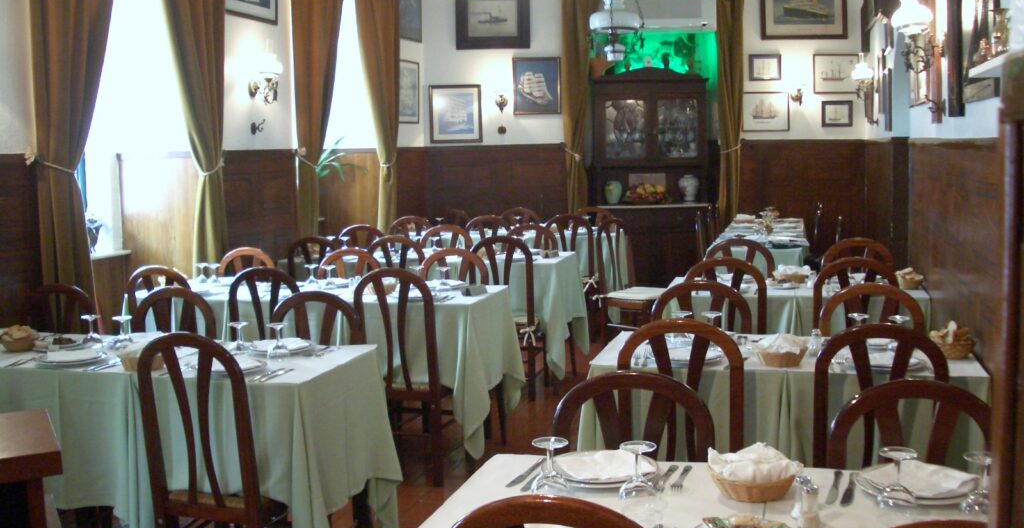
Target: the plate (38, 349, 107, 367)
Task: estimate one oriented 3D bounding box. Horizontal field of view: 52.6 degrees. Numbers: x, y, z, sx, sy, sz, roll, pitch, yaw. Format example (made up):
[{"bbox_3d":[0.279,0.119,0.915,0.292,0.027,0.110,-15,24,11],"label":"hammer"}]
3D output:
[{"bbox_3d":[-1.563,0.335,3.674,0.245,0.030,0.245,-1,6,0],"label":"plate"}]

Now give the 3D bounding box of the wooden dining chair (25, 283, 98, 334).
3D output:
[{"bbox_3d":[-1.947,0.594,4.188,0.425,0.976,0.455,1,7,17],"label":"wooden dining chair"}]

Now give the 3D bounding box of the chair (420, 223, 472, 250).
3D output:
[{"bbox_3d":[-0.501,0.247,6.933,0.430,0.990,0.480,1,7,15],"label":"chair"}]

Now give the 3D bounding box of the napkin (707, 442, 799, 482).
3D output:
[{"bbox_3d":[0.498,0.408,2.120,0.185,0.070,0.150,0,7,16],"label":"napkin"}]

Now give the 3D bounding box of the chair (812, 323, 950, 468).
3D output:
[{"bbox_3d":[1.171,0.639,3.339,0.425,0.976,0.455,1,7,17],"label":"chair"}]

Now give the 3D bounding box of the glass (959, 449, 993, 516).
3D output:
[{"bbox_3d":[0.943,0.432,2.067,0.077,0.115,0.077,1,6,15],"label":"glass"}]

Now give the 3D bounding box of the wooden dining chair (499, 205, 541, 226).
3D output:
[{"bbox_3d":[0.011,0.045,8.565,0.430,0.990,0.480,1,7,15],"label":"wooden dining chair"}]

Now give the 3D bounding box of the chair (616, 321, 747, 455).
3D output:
[{"bbox_3d":[0.577,0.630,3.360,0.415,0.985,0.470,0,7,16],"label":"chair"}]

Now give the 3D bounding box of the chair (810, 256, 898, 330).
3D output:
[{"bbox_3d":[1.683,0.432,5.115,0.450,0.980,0.450,1,6,15],"label":"chair"}]

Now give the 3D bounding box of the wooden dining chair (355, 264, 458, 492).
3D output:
[{"bbox_3d":[-0.478,0.487,4.914,0.425,0.976,0.455,1,7,17],"label":"wooden dining chair"}]

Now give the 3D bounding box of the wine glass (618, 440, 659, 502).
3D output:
[{"bbox_3d":[0.266,0.435,2.172,0.077,0.115,0.077,1,6,15],"label":"wine glass"}]

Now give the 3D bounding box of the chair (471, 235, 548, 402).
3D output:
[{"bbox_3d":[0.021,0.299,6.361,0.420,0.985,0.460,0,7,16],"label":"chair"}]

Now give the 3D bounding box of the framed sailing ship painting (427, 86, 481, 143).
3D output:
[{"bbox_3d":[-0.527,-1.395,9.680,0.498,0.551,0.035,-2,6,0],"label":"framed sailing ship painting"}]

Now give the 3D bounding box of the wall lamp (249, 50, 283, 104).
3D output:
[{"bbox_3d":[-1.586,-1.200,6.662,0.260,0.370,0.190,0,7,16],"label":"wall lamp"}]

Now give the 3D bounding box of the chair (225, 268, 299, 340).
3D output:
[{"bbox_3d":[-1.131,0.478,5.224,0.450,0.980,0.450,1,6,15],"label":"chair"}]

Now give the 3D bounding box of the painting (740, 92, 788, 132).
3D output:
[{"bbox_3d":[2.283,-1.357,9.267,0.417,0.345,0.025,-1,7,-1],"label":"painting"}]

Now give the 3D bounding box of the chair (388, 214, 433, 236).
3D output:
[{"bbox_3d":[-0.764,0.070,8.790,0.415,0.985,0.470,0,7,16],"label":"chair"}]

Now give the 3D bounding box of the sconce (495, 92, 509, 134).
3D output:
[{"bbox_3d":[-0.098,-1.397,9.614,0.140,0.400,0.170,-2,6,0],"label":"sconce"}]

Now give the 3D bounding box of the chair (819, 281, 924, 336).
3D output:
[{"bbox_3d":[1.339,0.599,3.821,0.430,0.990,0.480,1,7,13],"label":"chair"}]

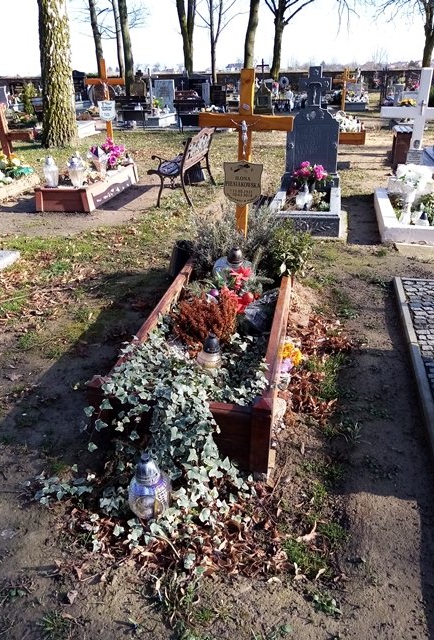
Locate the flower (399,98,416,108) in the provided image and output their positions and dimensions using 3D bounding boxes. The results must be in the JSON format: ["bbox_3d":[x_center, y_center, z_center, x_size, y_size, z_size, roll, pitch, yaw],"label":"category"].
[{"bbox_3d":[5.776,-6.525,14.529,0.500,0.290,0.330,5,28,12],"label":"flower"}]

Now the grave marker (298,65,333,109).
[{"bbox_3d":[1.185,-2.804,5.784,0.400,0.430,0.100,5,28,12],"label":"grave marker"}]

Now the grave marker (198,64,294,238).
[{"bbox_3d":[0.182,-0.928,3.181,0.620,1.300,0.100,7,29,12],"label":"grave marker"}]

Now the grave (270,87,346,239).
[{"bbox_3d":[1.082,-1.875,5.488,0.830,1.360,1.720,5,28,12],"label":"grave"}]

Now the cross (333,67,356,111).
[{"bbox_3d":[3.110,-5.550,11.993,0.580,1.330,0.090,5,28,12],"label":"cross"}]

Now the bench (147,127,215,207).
[{"bbox_3d":[-0.461,-2.179,6.707,0.600,0.820,1.320,5,28,12],"label":"bench"}]

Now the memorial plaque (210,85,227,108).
[{"bbox_3d":[0.062,-7.267,15.609,0.540,0.620,0.100,5,28,12],"label":"memorial plaque"}]

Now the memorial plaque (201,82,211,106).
[{"bbox_3d":[-0.334,-7.268,15.495,0.280,0.670,0.110,5,28,12],"label":"memorial plaque"}]

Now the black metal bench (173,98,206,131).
[{"bbox_3d":[-0.751,-5.777,13.622,0.920,0.820,0.500,5,28,12],"label":"black metal bench"}]

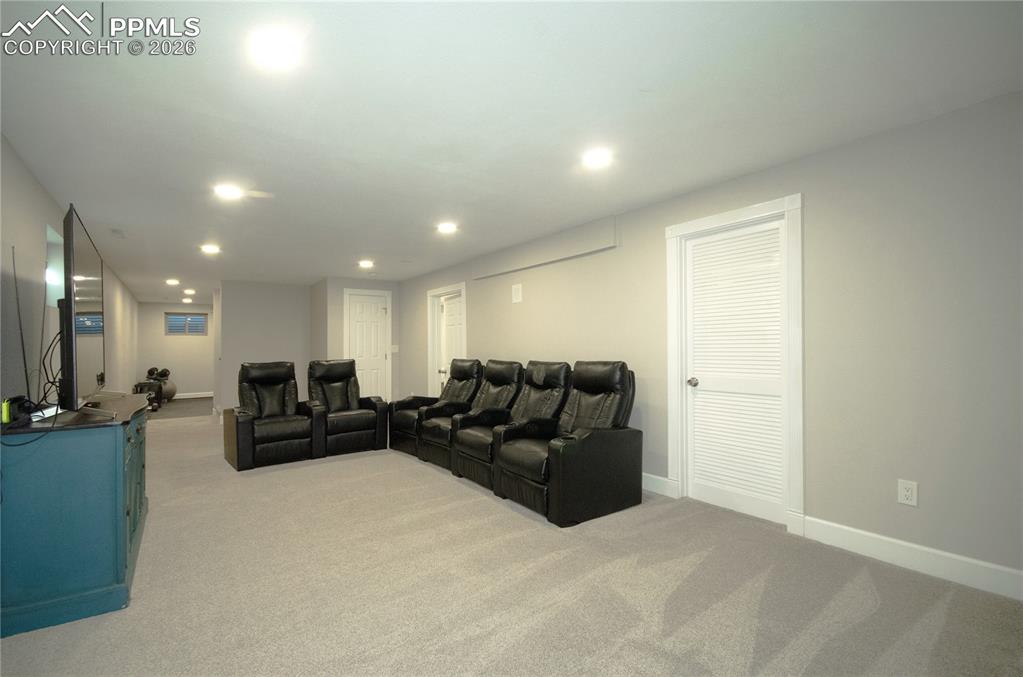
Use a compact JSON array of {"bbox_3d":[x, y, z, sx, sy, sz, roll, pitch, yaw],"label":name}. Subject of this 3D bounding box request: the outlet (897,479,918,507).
[{"bbox_3d":[2.113,0.827,2.268,0.012,0.121,0.077,0,-1,-38],"label":"outlet"}]

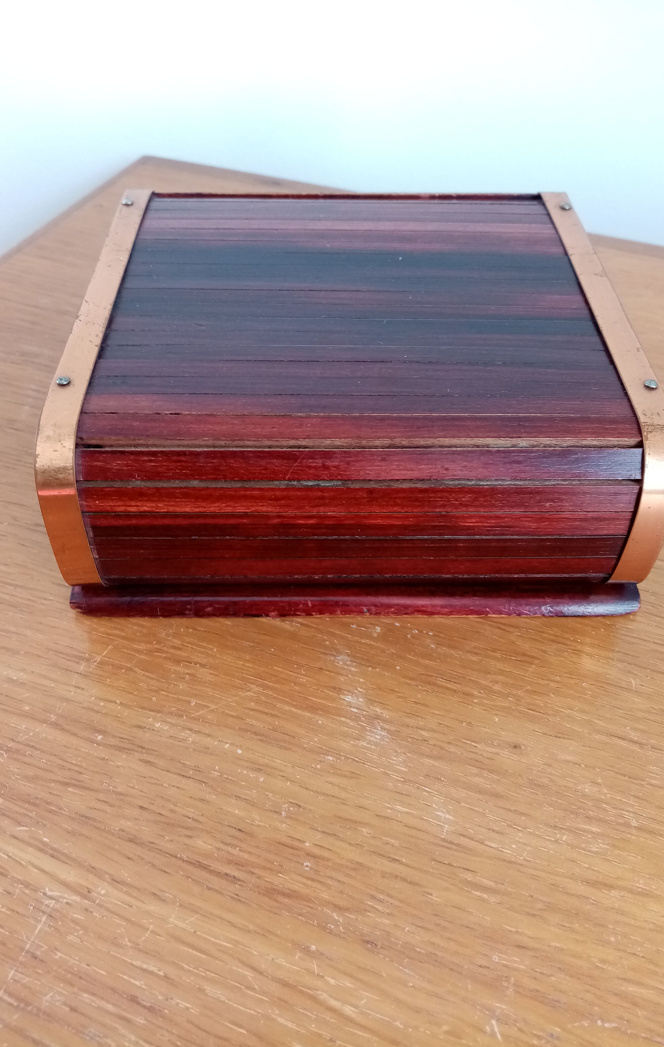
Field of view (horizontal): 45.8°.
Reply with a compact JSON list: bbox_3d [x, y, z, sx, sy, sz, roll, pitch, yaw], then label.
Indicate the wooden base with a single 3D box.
[{"bbox_3d":[0.006,-0.030,0.266,0.156,0.011,0.148,0,47,-1],"label":"wooden base"}]

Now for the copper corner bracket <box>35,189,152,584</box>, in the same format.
[{"bbox_3d":[-0.067,-0.051,0.244,0.010,0.045,0.144,0,47,-1],"label":"copper corner bracket"}]

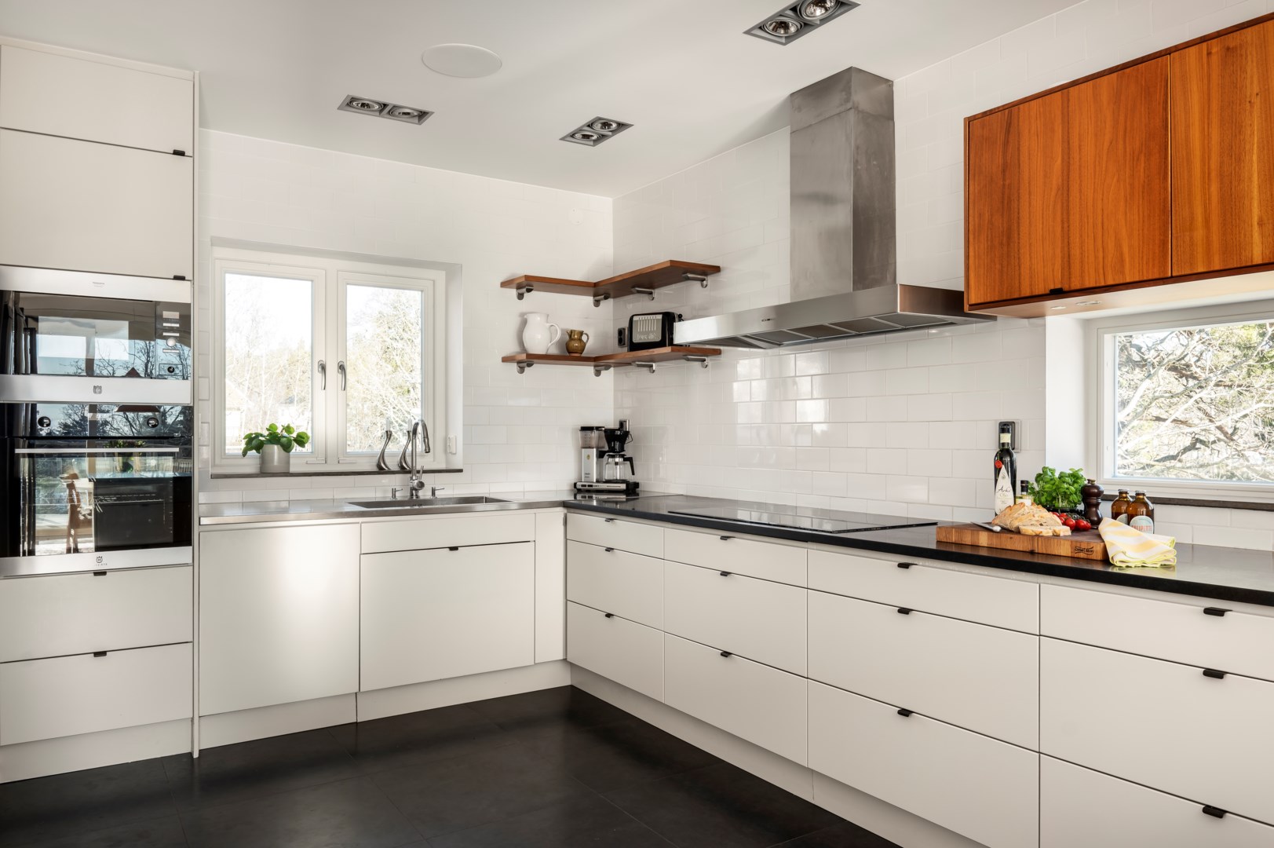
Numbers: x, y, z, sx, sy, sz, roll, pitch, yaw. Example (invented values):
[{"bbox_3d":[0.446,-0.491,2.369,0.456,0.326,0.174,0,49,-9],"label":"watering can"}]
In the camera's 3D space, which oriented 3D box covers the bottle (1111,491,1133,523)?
[{"bbox_3d":[1.381,0.264,2.410,0.071,0.157,0.071,0,-1,11],"label":"bottle"}]

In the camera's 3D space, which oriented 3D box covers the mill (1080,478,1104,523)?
[{"bbox_3d":[1.290,0.227,2.404,0.064,0.141,0.064,1,-1,-34],"label":"mill"}]

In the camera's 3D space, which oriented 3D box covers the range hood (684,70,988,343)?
[{"bbox_3d":[0.704,-0.842,3.287,0.524,0.991,1.170,0,-1,-34],"label":"range hood"}]

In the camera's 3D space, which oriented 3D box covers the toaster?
[{"bbox_3d":[0.085,-0.463,4.387,0.235,0.200,0.160,0,-1,29],"label":"toaster"}]

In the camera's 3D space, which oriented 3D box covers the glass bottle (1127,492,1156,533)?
[{"bbox_3d":[1.388,0.264,2.341,0.073,0.157,0.073,0,-1,-34],"label":"glass bottle"}]

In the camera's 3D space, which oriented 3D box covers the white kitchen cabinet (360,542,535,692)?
[{"bbox_3d":[-0.965,0.846,4.007,0.822,0.574,0.500,1,-1,-34],"label":"white kitchen cabinet"}]

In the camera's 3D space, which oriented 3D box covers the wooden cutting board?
[{"bbox_3d":[1.144,0.319,2.374,0.340,0.044,0.463,1,-1,-36],"label":"wooden cutting board"}]

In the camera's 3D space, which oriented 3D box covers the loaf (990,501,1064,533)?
[{"bbox_3d":[1.122,0.263,2.436,0.145,0.073,0.200,0,-1,9],"label":"loaf"}]

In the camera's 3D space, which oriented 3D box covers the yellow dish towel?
[{"bbox_3d":[1.276,0.297,2.146,0.185,0.086,0.230,-1,-1,31],"label":"yellow dish towel"}]

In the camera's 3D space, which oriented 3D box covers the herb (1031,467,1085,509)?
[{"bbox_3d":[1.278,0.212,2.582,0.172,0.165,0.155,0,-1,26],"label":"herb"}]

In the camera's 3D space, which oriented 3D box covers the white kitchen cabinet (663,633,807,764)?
[{"bbox_3d":[0.571,0.984,3.270,0.570,0.291,0.800,0,-1,-34],"label":"white kitchen cabinet"}]

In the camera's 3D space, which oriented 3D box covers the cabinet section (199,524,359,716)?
[{"bbox_3d":[-1.568,0.770,3.629,0.600,0.700,0.580,1,-1,-33],"label":"cabinet section"}]

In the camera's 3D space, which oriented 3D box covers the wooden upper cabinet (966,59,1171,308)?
[{"bbox_3d":[1.341,-0.661,2.529,0.319,0.603,0.605,0,-1,-34],"label":"wooden upper cabinet"}]

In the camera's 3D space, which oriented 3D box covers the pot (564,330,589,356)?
[{"bbox_3d":[-0.328,-0.438,4.665,0.137,0.159,0.112,0,-1,-18],"label":"pot"}]

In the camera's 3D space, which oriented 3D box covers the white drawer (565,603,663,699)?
[{"bbox_3d":[0.123,0.992,3.930,0.570,0.291,0.800,0,-1,-34],"label":"white drawer"}]

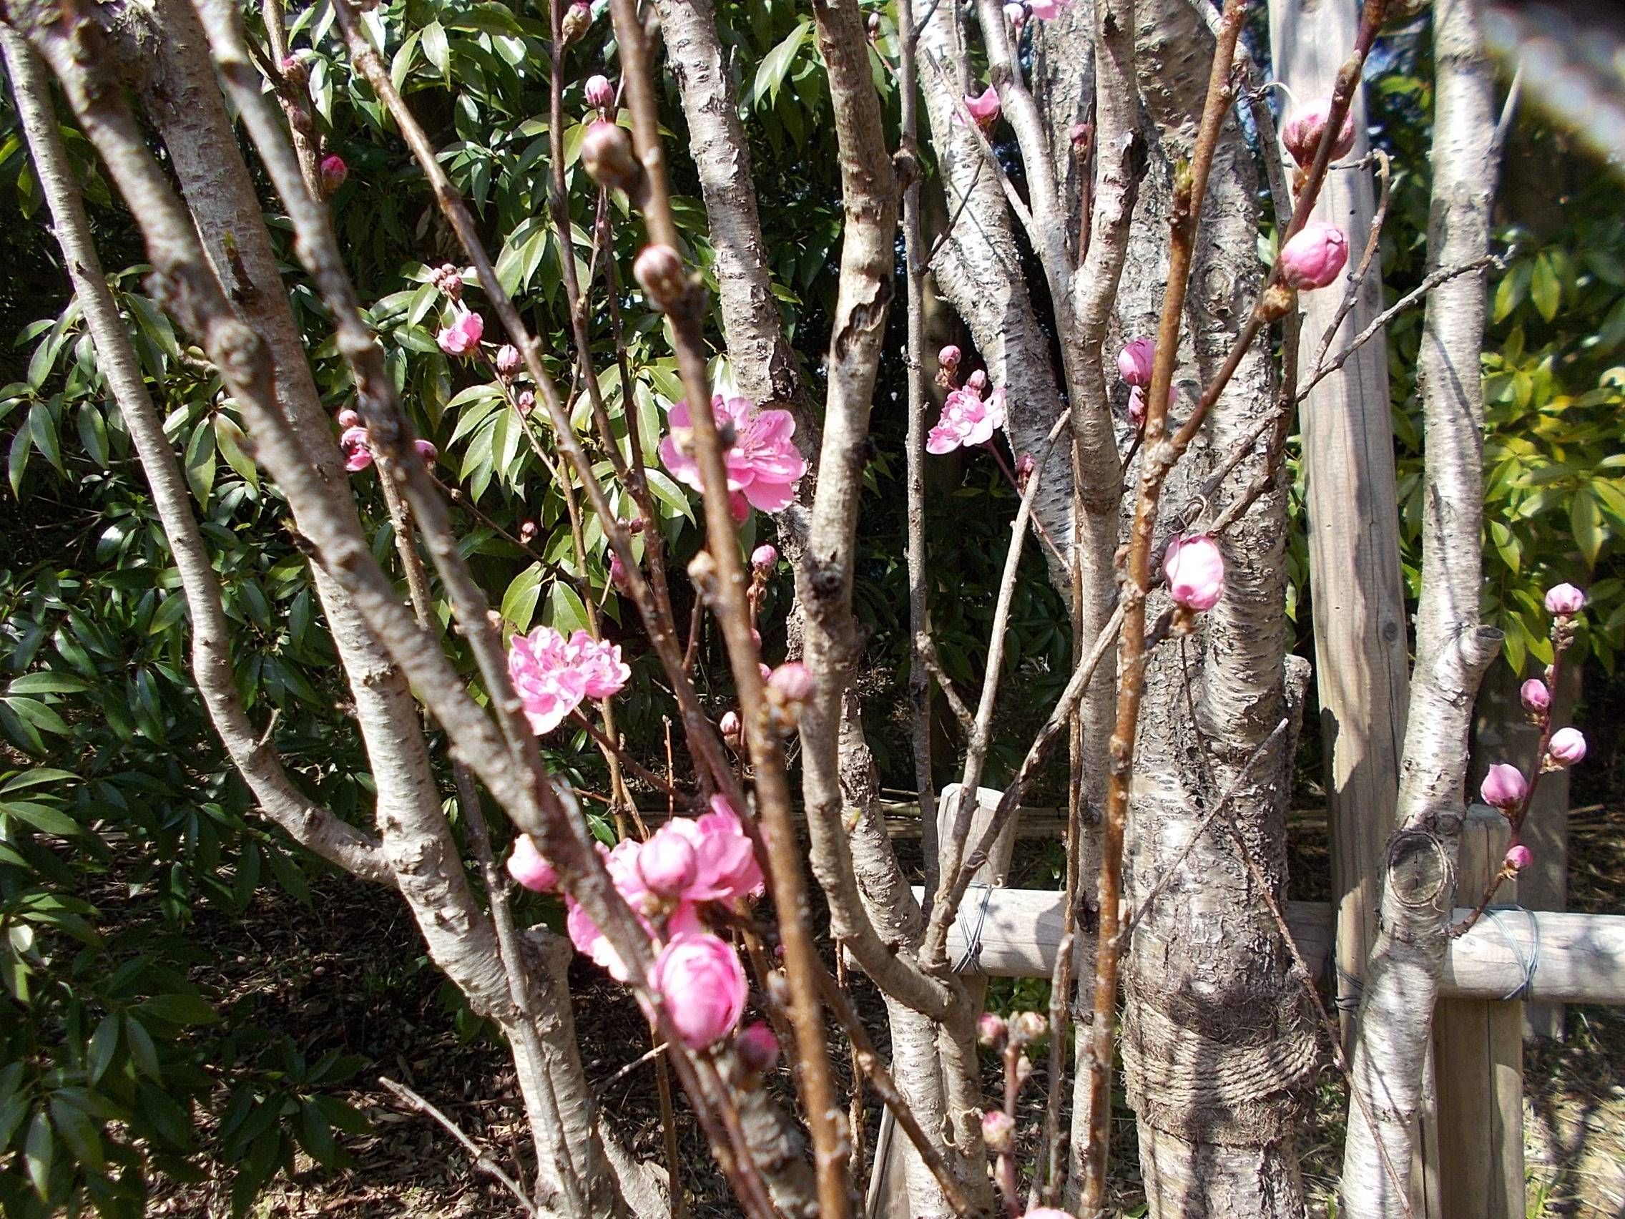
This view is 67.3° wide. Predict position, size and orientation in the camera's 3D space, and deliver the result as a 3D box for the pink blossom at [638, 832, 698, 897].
[{"bbox_3d":[-0.034,0.060,0.285,0.014,0.015,0.014,7,15,0],"label":"pink blossom"}]

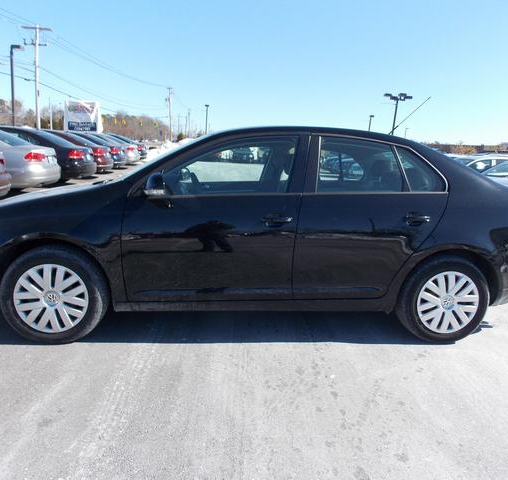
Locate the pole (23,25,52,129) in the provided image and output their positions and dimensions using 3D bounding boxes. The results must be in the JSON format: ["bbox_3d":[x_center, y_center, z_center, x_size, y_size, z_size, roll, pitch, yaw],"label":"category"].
[{"bbox_3d":[-16.560,-11.366,33.048,2.450,9.800,0.400,5,12,5],"label":"pole"}]

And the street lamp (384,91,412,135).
[{"bbox_3d":[12.574,-9.770,38.401,1.900,6.600,1.900,-1,13,-21],"label":"street lamp"}]

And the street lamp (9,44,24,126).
[{"bbox_3d":[-15.396,-9.292,28.104,0.900,6.600,0.400,4,12,0],"label":"street lamp"}]

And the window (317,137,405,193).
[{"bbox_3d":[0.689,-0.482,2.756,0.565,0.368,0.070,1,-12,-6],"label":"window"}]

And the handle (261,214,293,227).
[{"bbox_3d":[0.144,-0.122,2.602,0.185,0.055,0.055,2,13,-8],"label":"handle"}]

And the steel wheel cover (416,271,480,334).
[{"bbox_3d":[1.320,0.421,2.906,0.440,0.440,0.070,1,12,-6],"label":"steel wheel cover"}]

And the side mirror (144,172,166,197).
[{"bbox_3d":[-0.559,-0.315,2.413,0.115,0.140,0.180,2,13,-8],"label":"side mirror"}]

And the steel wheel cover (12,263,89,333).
[{"bbox_3d":[-1.243,0.357,2.634,0.440,0.440,0.070,1,12,-6],"label":"steel wheel cover"}]

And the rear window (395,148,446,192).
[{"bbox_3d":[1.110,-0.470,2.835,0.340,0.310,0.110,2,13,-8],"label":"rear window"}]

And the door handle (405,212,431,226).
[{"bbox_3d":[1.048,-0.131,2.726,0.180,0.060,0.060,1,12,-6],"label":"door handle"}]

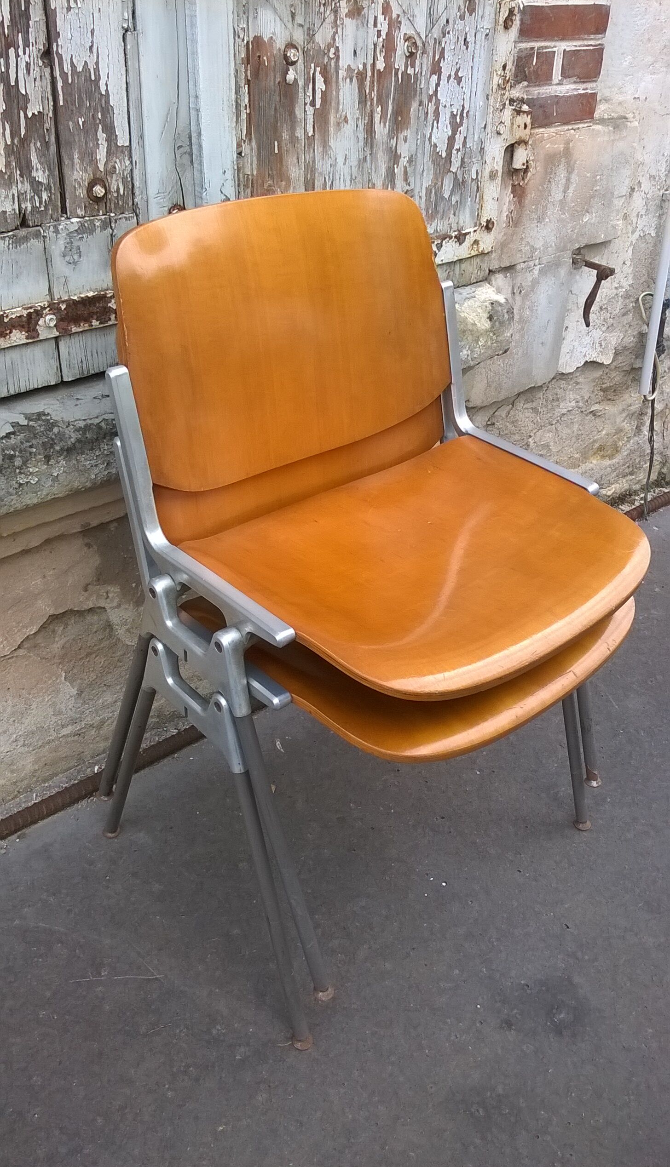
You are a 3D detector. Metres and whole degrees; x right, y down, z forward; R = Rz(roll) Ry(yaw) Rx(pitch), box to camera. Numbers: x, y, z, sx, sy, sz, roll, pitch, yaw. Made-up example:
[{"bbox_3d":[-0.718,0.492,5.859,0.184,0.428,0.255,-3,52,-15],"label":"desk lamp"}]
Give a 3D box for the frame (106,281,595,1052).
[{"bbox_3d":[0.024,0.039,1.264,0.536,0.697,0.453,-24,38,-37],"label":"frame"}]

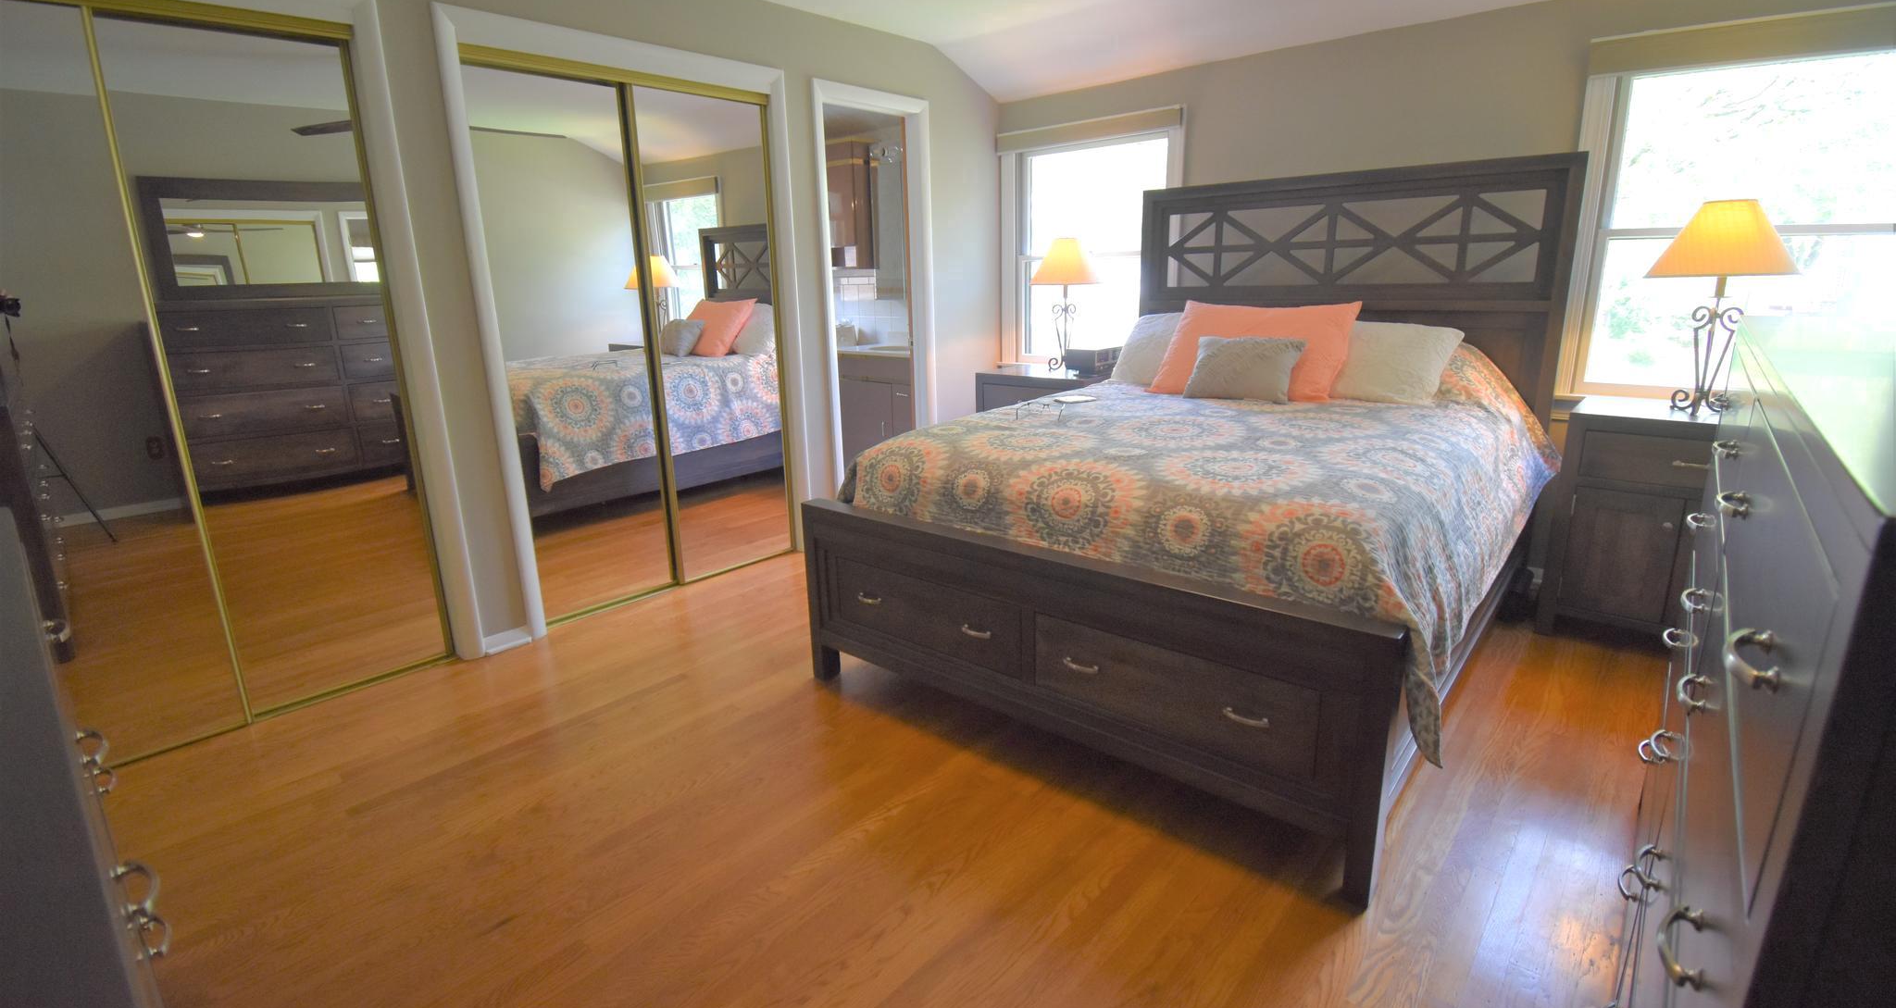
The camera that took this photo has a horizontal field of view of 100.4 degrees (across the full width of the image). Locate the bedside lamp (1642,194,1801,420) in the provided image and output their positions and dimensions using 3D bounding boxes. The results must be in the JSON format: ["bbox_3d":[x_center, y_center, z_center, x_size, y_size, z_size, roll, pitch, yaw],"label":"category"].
[{"bbox_3d":[2.431,-0.625,2.505,0.354,0.641,0.354,11,19,40],"label":"bedside lamp"}]

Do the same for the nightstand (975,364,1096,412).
[{"bbox_3d":[0.541,-0.305,4.260,0.620,0.780,0.470,11,19,40],"label":"nightstand"}]

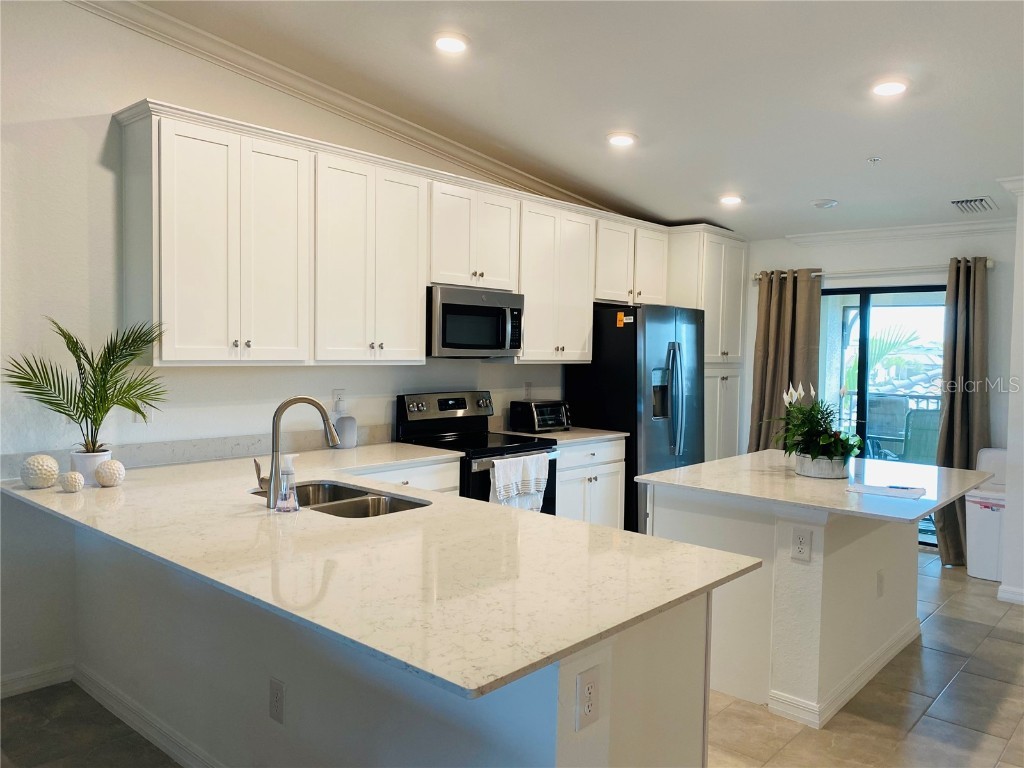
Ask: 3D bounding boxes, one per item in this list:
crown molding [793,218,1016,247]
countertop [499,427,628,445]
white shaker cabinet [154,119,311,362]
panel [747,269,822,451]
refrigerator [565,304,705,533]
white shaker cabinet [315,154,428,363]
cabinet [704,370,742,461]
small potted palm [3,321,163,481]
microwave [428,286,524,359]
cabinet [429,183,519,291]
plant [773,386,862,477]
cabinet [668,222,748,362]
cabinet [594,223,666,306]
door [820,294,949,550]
[{"bbox_3d":[2.992,-1.171,5.979,1.734,0.084,0.076,3,3,42],"label":"crown molding"},{"bbox_3d":[0.307,0.354,5.367,0.654,0.028,0.875,3,3,42],"label":"countertop"},{"bbox_3d":[-1.370,-0.619,3.663,0.328,1.061,0.795,3,3,42],"label":"white shaker cabinet"},{"bbox_3d":[2.257,0.120,6.430,0.595,2.145,0.140,4,4,42],"label":"panel"},{"bbox_3d":[0.940,0.326,5.801,0.740,1.770,0.900,4,4,42],"label":"refrigerator"},{"bbox_3d":[-0.829,-0.627,4.132,0.326,1.045,0.753,4,4,42],"label":"white shaker cabinet"},{"bbox_3d":[1.528,0.497,6.754,0.650,1.305,0.766,3,3,42],"label":"cabinet"},{"bbox_3d":[-1.696,0.069,3.065,0.450,0.661,0.520,4,4,42],"label":"small potted palm"},{"bbox_3d":[-0.304,-0.360,4.685,0.400,0.397,0.760,4,4,42],"label":"microwave"},{"bbox_3d":[-0.337,-0.886,4.810,0.328,0.601,0.773,3,3,42],"label":"cabinet"},{"bbox_3d":[1.498,0.214,3.725,0.350,0.440,0.350,4,4,42],"label":"plant"},{"bbox_3d":[1.552,-0.723,6.705,0.650,1.127,0.791,3,3,42],"label":"cabinet"},{"bbox_3d":[0.812,-0.903,5.960,0.326,0.595,0.980,4,4,42],"label":"cabinet"},{"bbox_3d":[2.872,0.228,6.279,1.512,2.026,0.101,3,3,42],"label":"door"}]

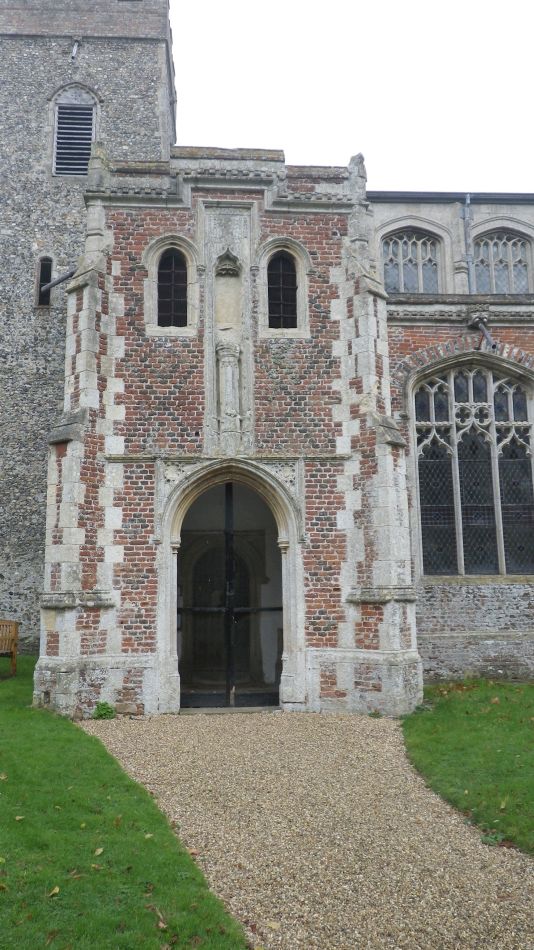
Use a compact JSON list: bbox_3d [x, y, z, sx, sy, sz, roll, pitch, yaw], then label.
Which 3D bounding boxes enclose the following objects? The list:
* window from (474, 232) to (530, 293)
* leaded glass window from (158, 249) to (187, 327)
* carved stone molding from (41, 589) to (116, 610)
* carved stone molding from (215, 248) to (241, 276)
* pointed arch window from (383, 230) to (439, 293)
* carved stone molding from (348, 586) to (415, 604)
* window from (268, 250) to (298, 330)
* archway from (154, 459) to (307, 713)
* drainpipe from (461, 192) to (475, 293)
[{"bbox_3d":[5.720,-5.116,17.114,1.396,1.659,0.220,0,-10,-4],"label":"window"},{"bbox_3d":[-1.377,-2.738,10.276,0.405,1.207,0.200,0,-10,-5],"label":"leaded glass window"},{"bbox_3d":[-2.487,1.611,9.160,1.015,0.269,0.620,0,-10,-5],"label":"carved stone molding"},{"bbox_3d":[-0.575,-3.095,10.270,0.378,0.436,0.220,0,-10,-5],"label":"carved stone molding"},{"bbox_3d":[3.455,-5.093,16.958,1.370,1.696,0.220,0,-10,-4],"label":"pointed arch window"},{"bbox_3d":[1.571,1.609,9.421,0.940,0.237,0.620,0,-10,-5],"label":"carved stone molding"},{"bbox_3d":[0.244,-2.744,10.409,0.445,1.223,0.200,0,-10,-5],"label":"window"},{"bbox_3d":[-0.490,1.458,9.634,2.073,3.428,0.450,0,-10,-5],"label":"archway"},{"bbox_3d":[4.814,-5.549,16.924,0.270,2.683,0.180,0,-10,-4],"label":"drainpipe"}]

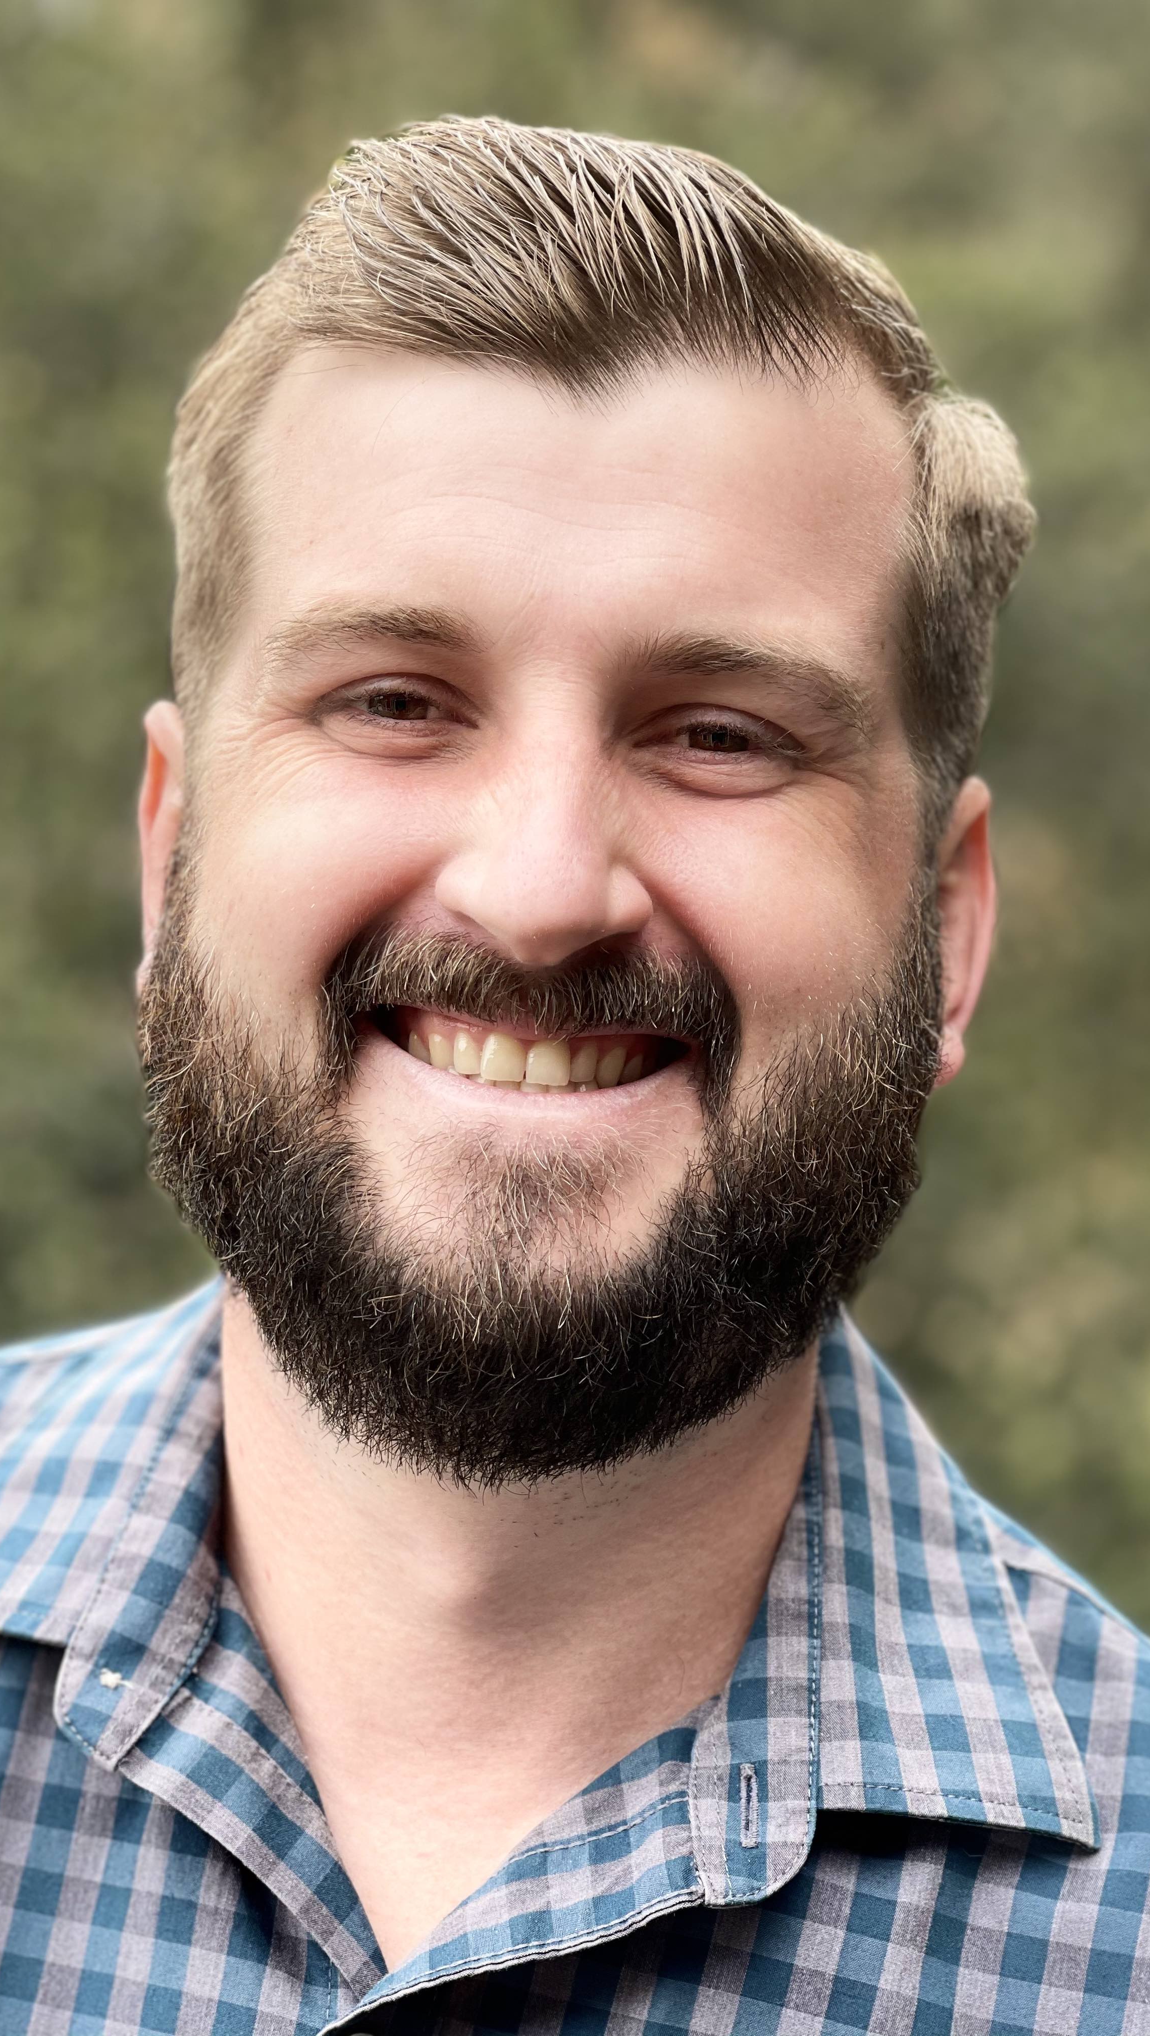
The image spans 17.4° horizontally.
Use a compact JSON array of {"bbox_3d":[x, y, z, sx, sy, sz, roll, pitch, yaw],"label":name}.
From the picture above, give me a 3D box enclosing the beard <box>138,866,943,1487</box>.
[{"bbox_3d":[-0.011,0.026,0.778,0.172,0.137,0.110,5,-3,0],"label":"beard"}]

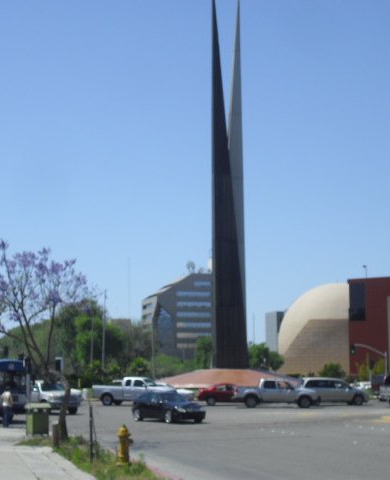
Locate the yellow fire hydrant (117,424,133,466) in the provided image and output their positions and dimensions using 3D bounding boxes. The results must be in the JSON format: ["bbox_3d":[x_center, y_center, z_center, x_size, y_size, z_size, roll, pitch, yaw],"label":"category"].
[{"bbox_3d":[-1.514,4.460,22.058,0.380,0.910,0.320,0,-7,0],"label":"yellow fire hydrant"}]

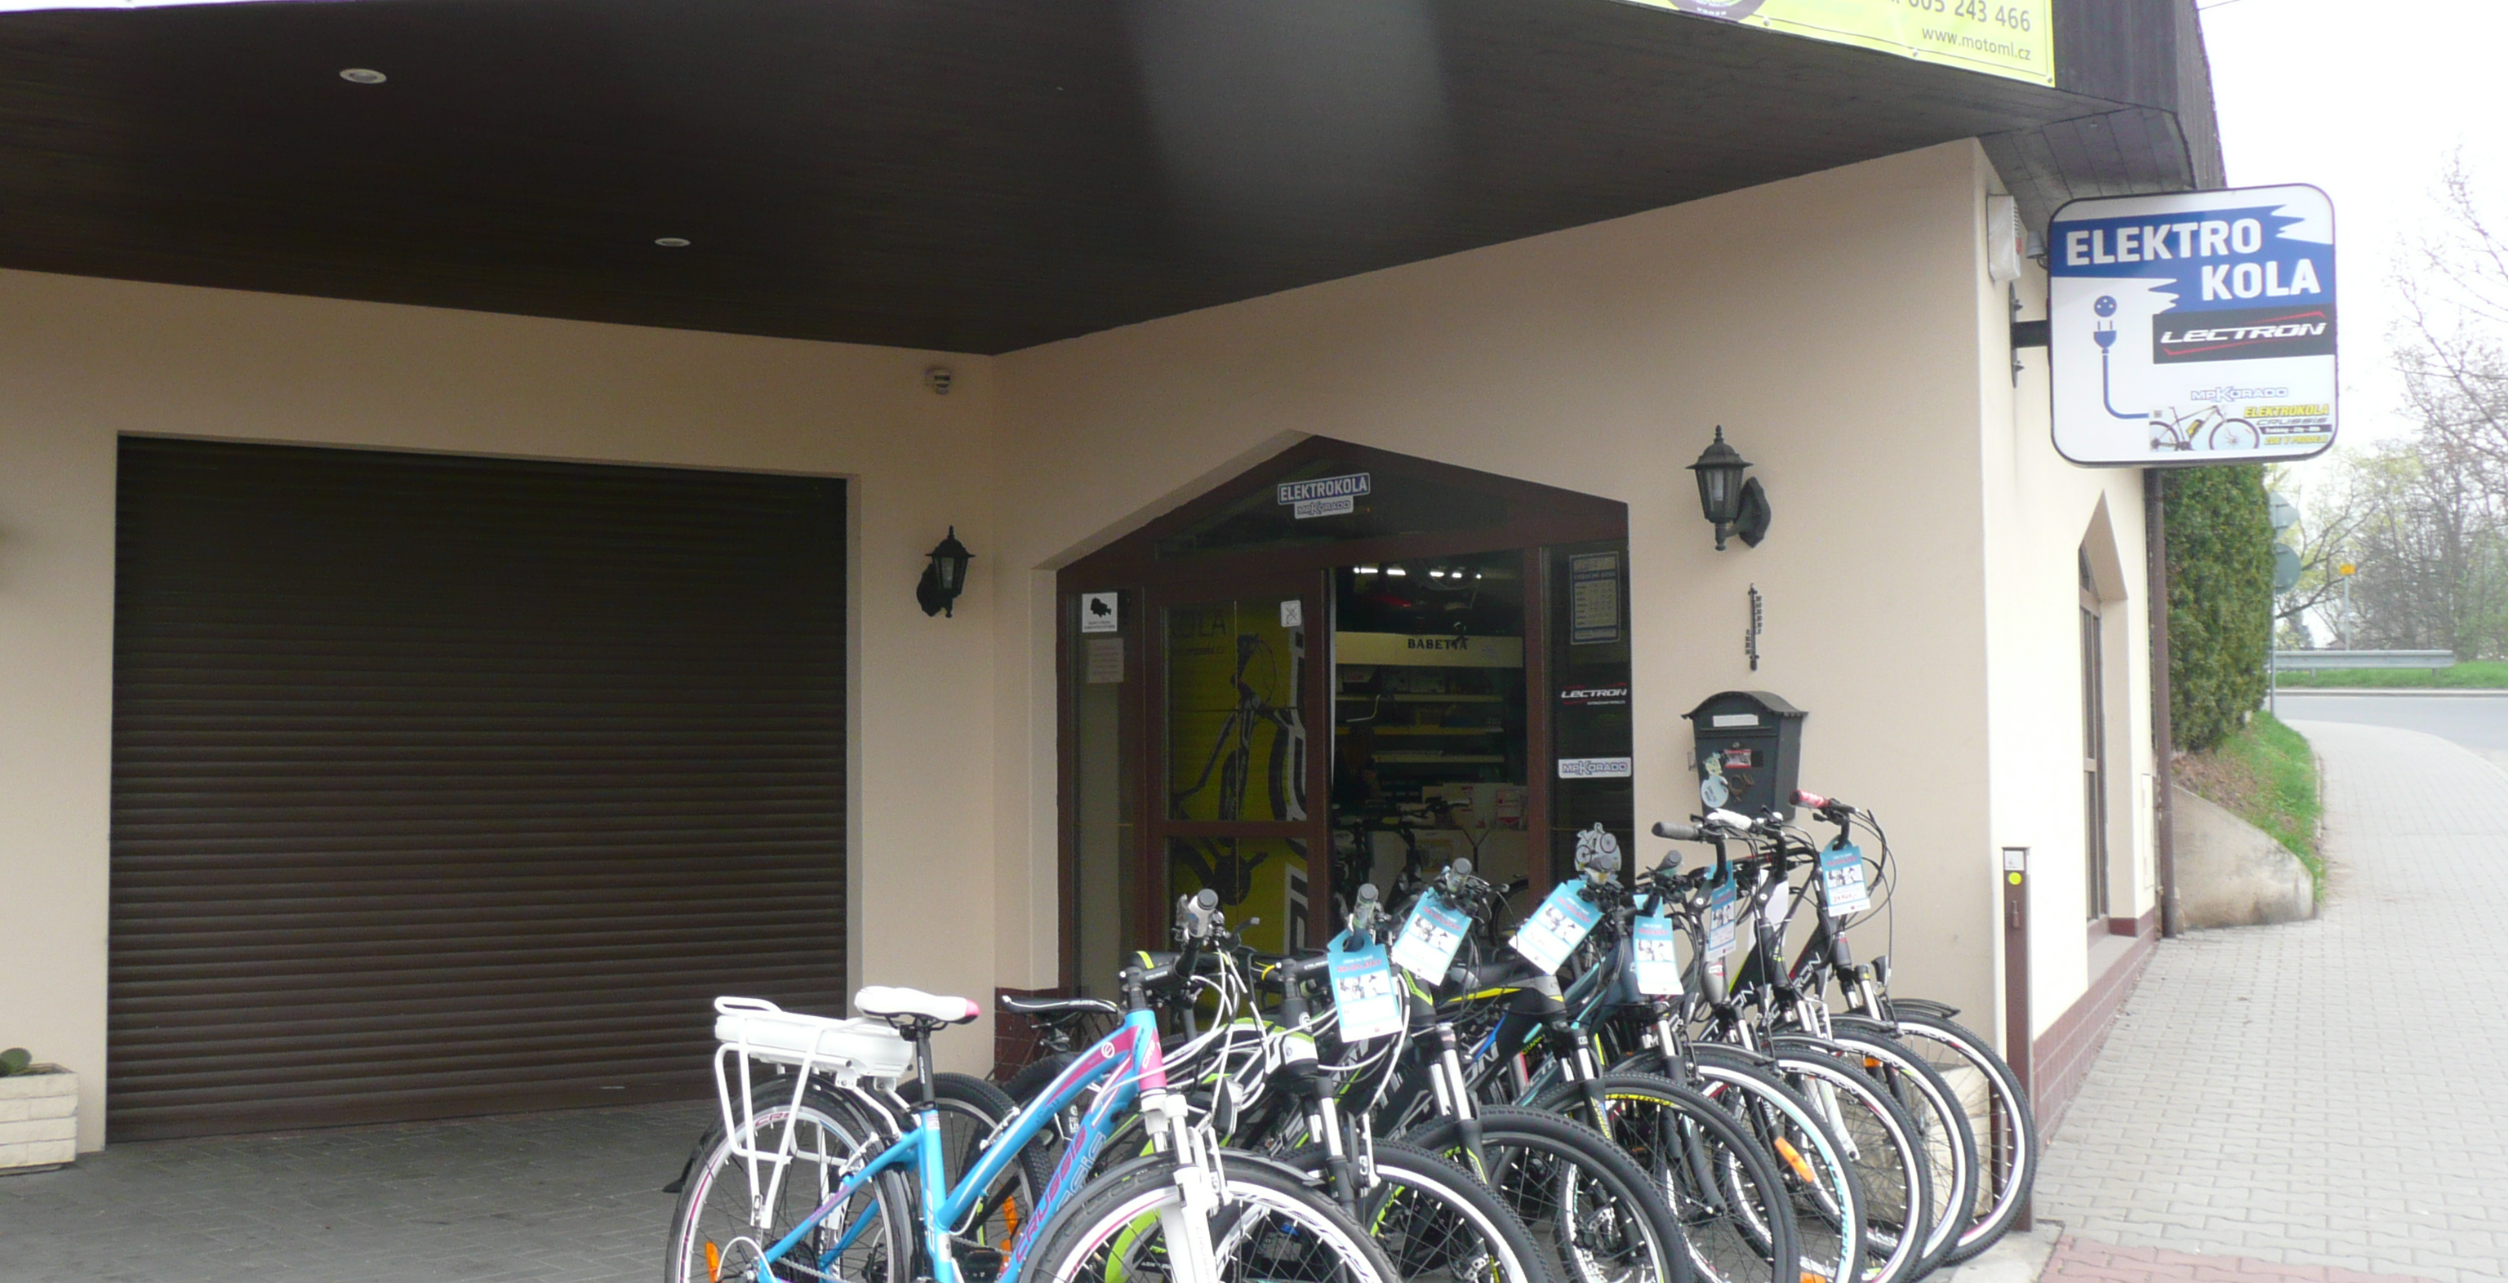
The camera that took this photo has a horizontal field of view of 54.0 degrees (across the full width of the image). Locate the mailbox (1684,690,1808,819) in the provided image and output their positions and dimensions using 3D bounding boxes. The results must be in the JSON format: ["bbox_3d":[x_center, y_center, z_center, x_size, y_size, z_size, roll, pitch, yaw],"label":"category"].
[{"bbox_3d":[1.527,0.356,7.661,0.150,0.402,0.370,3,-5,-44],"label":"mailbox"}]

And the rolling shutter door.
[{"bbox_3d":[-2.934,0.560,9.672,2.821,2.570,0.070,1,-4,-30],"label":"rolling shutter door"}]

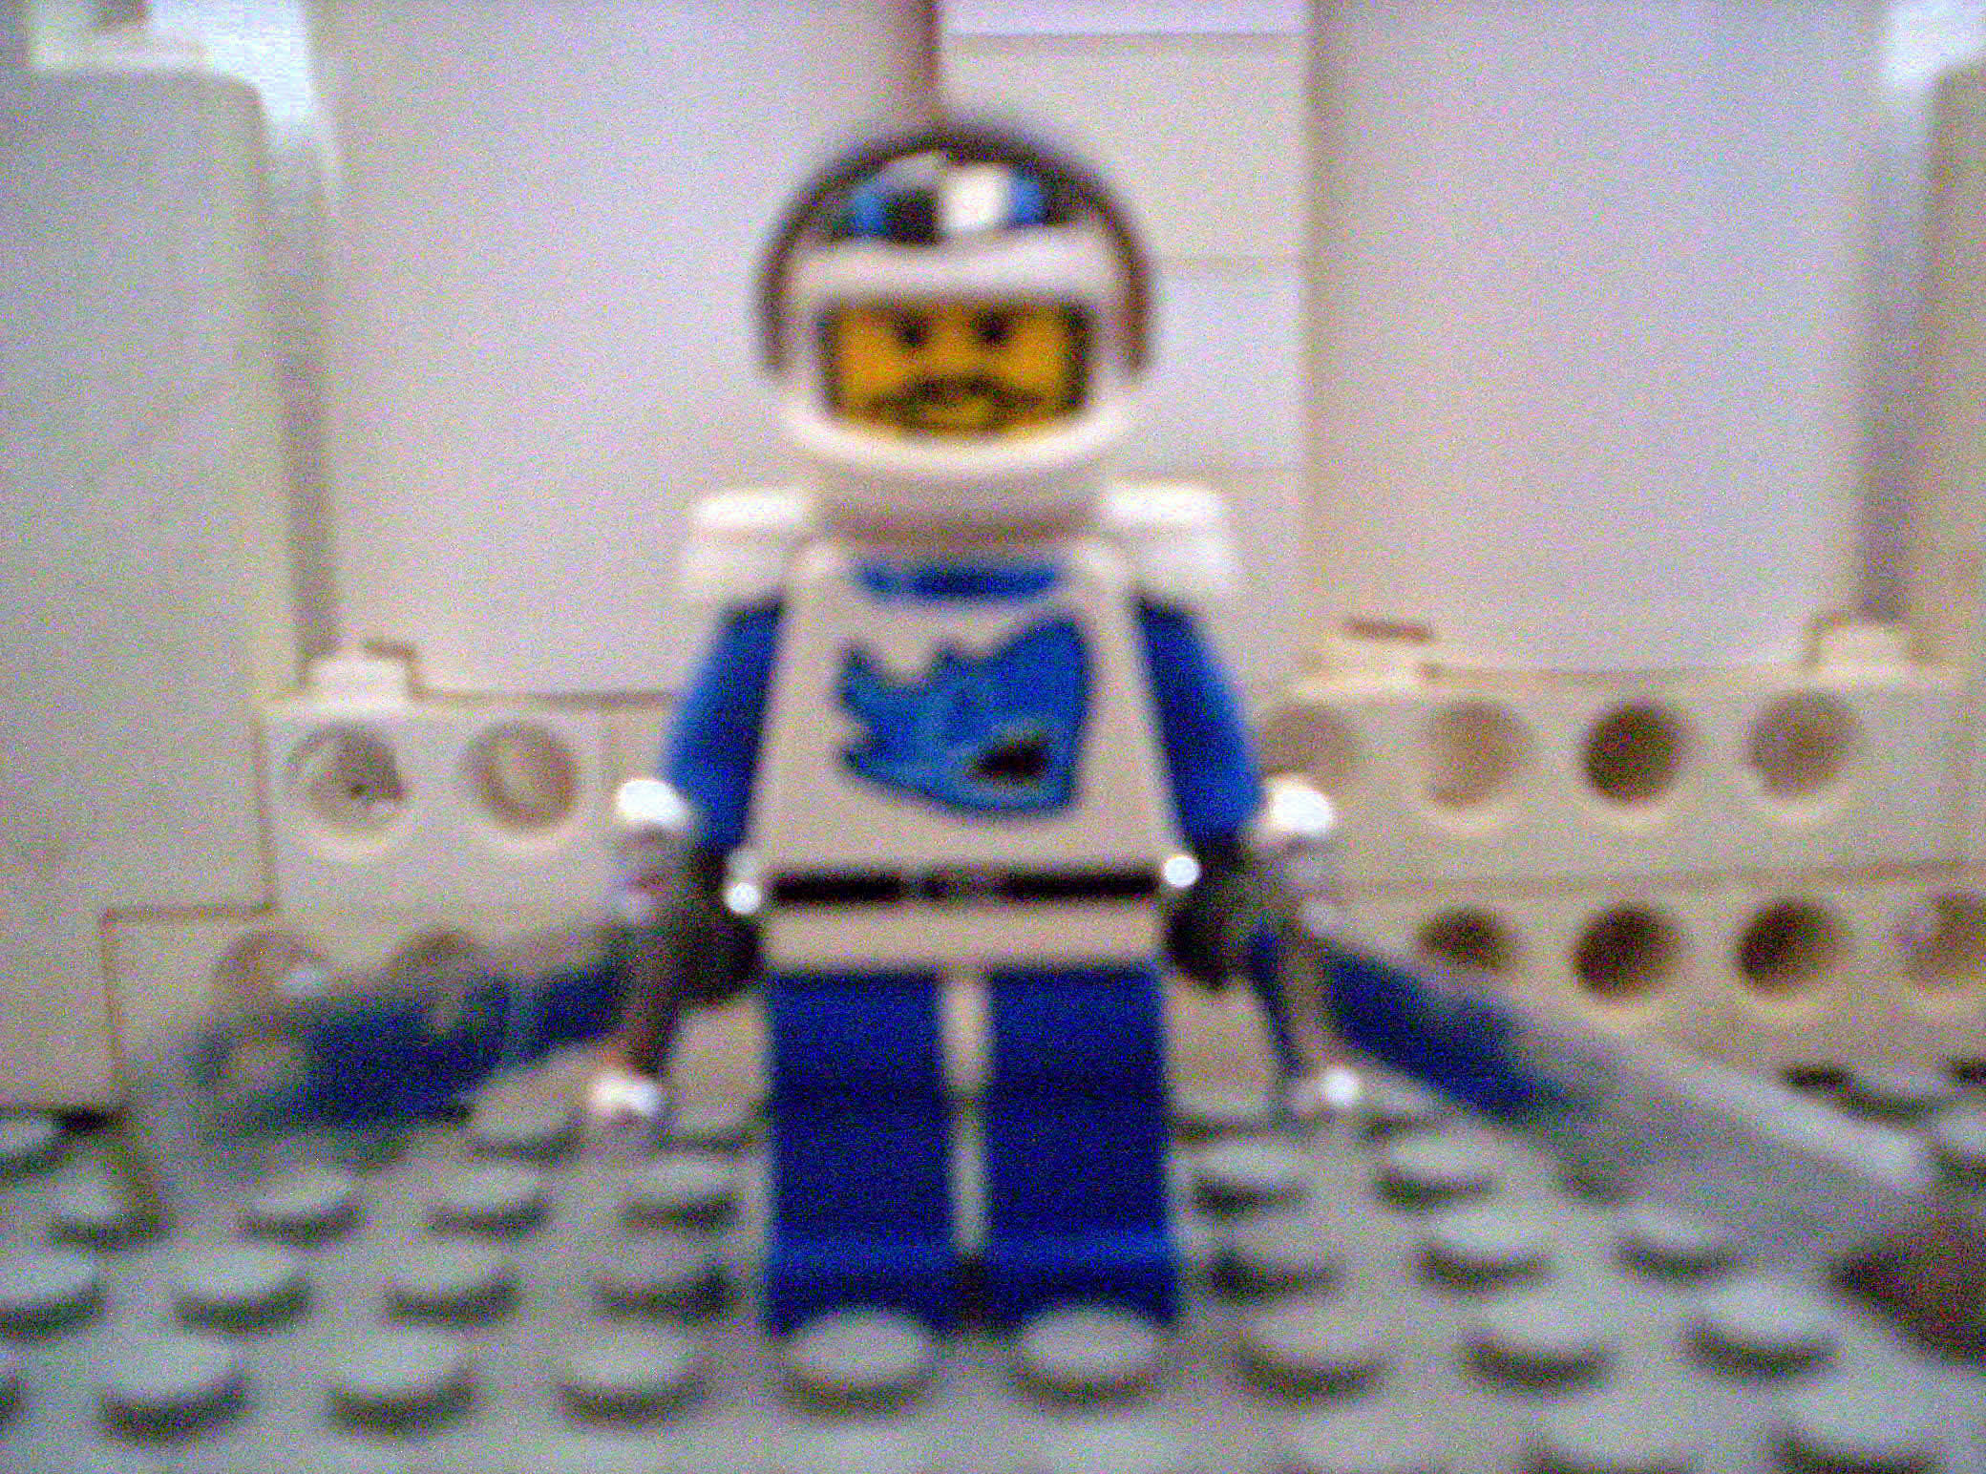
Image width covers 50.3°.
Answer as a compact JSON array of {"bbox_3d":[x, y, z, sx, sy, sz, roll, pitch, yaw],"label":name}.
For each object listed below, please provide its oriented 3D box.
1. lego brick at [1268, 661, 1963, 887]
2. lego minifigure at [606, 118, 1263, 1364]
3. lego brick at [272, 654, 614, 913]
[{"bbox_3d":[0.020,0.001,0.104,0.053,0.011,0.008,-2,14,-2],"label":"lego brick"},{"bbox_3d":[-0.002,0.000,0.079,0.025,0.044,0.014,-2,14,-2],"label":"lego minifigure"},{"bbox_3d":[-0.026,0.002,0.102,0.016,0.011,0.008,-2,14,-2],"label":"lego brick"}]

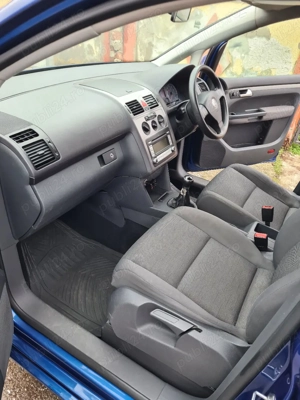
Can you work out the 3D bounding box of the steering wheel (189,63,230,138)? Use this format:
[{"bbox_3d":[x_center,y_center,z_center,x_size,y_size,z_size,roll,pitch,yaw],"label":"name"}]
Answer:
[{"bbox_3d":[0.296,-0.492,1.535,0.100,0.378,0.378,-8,24,39],"label":"steering wheel"}]

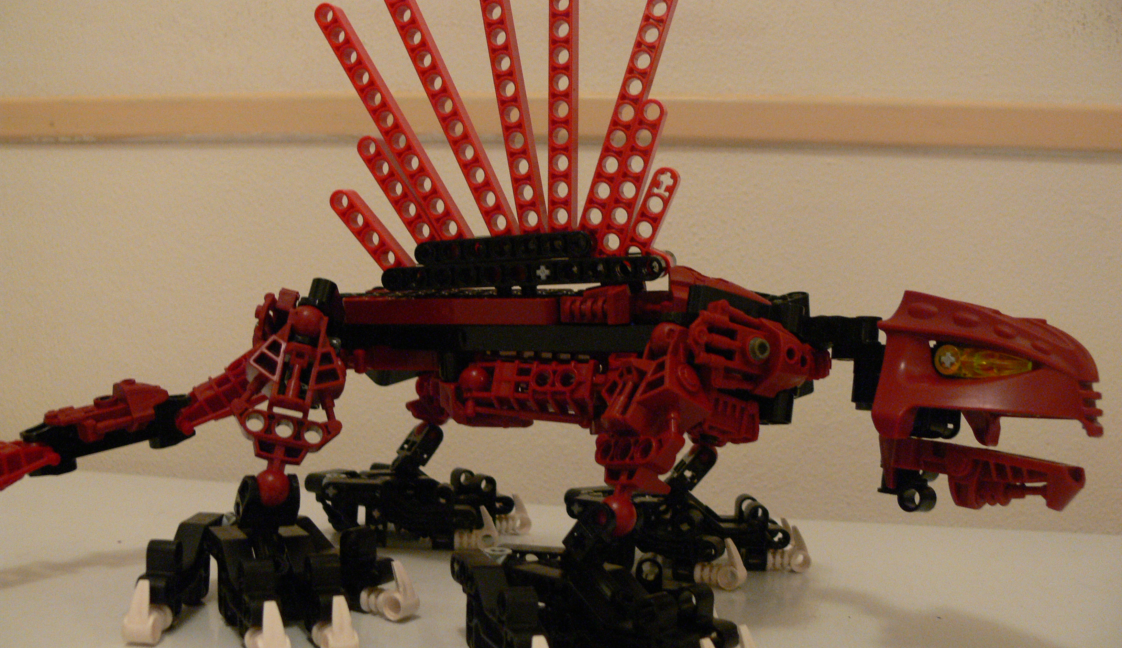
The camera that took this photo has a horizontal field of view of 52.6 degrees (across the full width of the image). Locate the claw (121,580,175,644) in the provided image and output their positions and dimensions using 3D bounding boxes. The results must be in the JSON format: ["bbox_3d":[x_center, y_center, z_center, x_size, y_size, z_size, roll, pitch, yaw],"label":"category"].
[{"bbox_3d":[-0.106,0.073,0.292,0.008,0.016,0.016,2,1,2],"label":"claw"}]

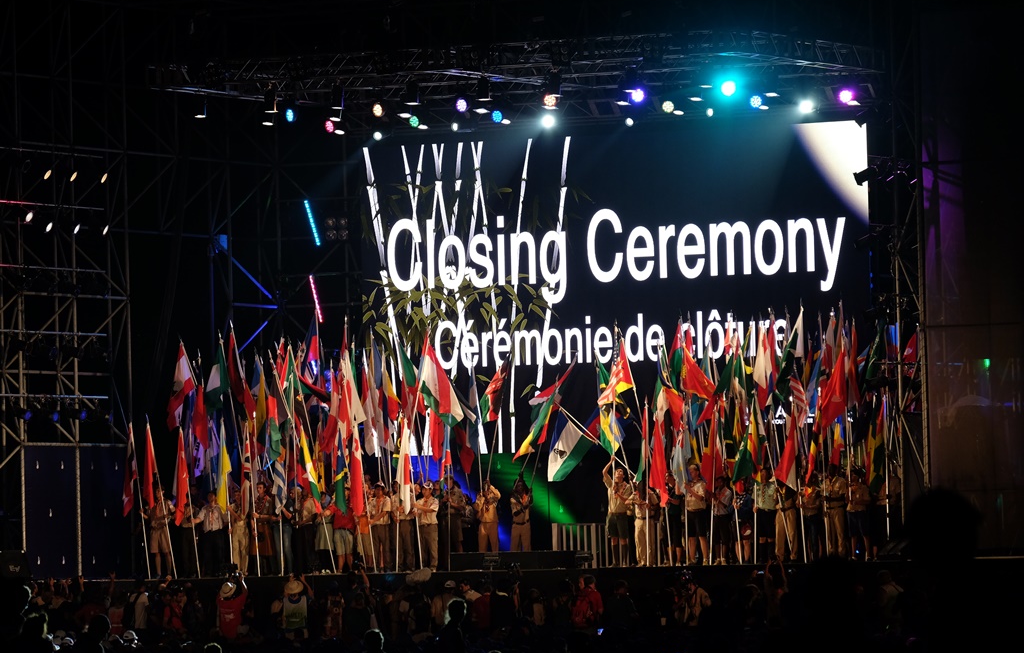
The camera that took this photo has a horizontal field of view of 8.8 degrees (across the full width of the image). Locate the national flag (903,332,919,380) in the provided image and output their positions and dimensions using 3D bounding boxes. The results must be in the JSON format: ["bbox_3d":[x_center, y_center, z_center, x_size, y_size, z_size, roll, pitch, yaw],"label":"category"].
[{"bbox_3d":[7.244,0.509,121.000,0.380,0.920,0.300,-2,-2,12],"label":"national flag"}]

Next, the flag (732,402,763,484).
[{"bbox_3d":[4.212,2.075,119.062,0.537,1.467,0.350,-2,-3,11],"label":"flag"}]

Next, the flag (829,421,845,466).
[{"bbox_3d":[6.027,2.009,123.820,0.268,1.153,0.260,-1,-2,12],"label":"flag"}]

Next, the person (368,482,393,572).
[{"bbox_3d":[-2.417,3.705,123.300,0.520,1.680,0.380,-2,-2,14],"label":"person"}]

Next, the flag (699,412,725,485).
[{"bbox_3d":[3.572,2.184,119.189,0.466,1.325,0.300,-2,-3,11],"label":"flag"}]

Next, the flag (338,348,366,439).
[{"bbox_3d":[-3.033,1.293,126.557,0.532,1.787,0.280,-1,-2,9],"label":"flag"}]

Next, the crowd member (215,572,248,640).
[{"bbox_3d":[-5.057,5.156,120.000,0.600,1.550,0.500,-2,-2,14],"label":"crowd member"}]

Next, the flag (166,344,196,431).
[{"bbox_3d":[-6.423,1.166,129.360,0.532,1.671,0.300,-1,-2,12],"label":"flag"}]

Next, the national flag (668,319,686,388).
[{"bbox_3d":[3.207,0.543,129.000,0.293,1.348,0.300,-2,-2,12],"label":"national flag"}]

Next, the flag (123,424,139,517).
[{"bbox_3d":[-7.354,2.776,128.310,0.294,1.812,0.240,-1,-2,12],"label":"flag"}]

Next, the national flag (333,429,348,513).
[{"bbox_3d":[-3.324,2.810,129.000,0.257,1.620,0.280,-2,-2,12],"label":"national flag"}]

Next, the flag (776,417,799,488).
[{"bbox_3d":[5.174,2.385,125.000,0.354,1.342,0.320,-2,-2,12],"label":"flag"}]

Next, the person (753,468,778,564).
[{"bbox_3d":[4.688,3.504,123.090,0.480,1.760,0.360,-2,-2,14],"label":"person"}]

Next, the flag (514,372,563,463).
[{"bbox_3d":[0.506,1.655,122.400,0.900,1.620,0.400,-2,-2,12],"label":"flag"}]

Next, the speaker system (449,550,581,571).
[{"bbox_3d":[0.038,4.422,125.380,2.427,0.367,0.500,-2,-2,23],"label":"speaker system"}]

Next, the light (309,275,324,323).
[{"bbox_3d":[-3.912,-0.545,133.000,0.120,0.970,0.120,-14,-2,14],"label":"light"}]

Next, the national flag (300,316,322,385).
[{"bbox_3d":[-3.851,0.461,127.850,0.423,1.344,0.250,-1,-2,9],"label":"national flag"}]

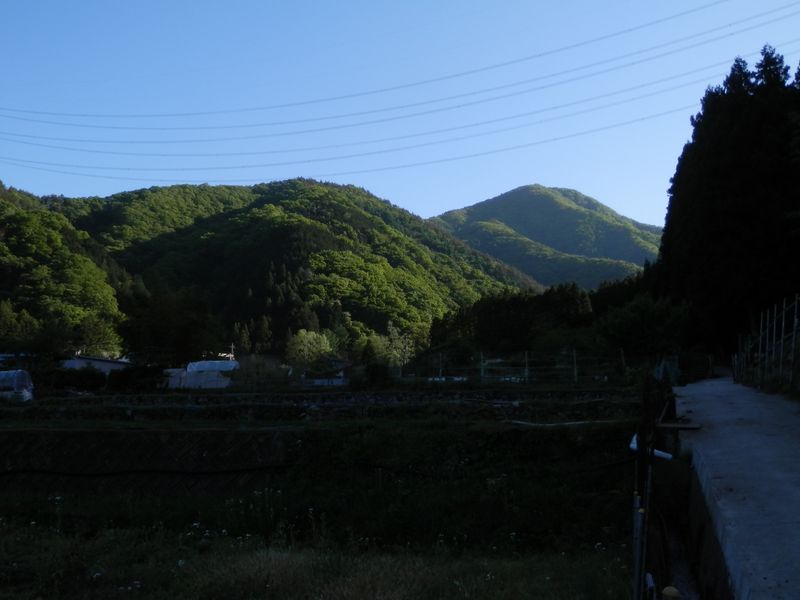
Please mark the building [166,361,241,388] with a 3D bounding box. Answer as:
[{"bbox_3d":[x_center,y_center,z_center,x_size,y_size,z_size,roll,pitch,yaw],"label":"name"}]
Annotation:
[{"bbox_3d":[-15.900,6.000,61.700,5.200,2.300,3.600,0,-5,0],"label":"building"}]

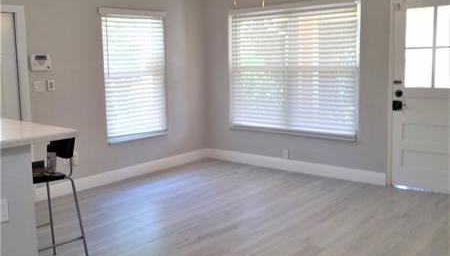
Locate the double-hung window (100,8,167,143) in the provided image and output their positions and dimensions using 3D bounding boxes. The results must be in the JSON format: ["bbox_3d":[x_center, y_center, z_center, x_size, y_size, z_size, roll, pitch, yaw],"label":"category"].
[{"bbox_3d":[-1.098,-0.662,5.669,0.080,1.600,0.970,6,10,40],"label":"double-hung window"}]

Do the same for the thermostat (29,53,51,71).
[{"bbox_3d":[-1.925,-0.683,4.713,0.035,0.165,0.190,6,10,40],"label":"thermostat"}]

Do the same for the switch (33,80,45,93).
[{"bbox_3d":[-1.948,-0.430,4.731,0.015,0.117,0.115,6,10,40],"label":"switch"}]

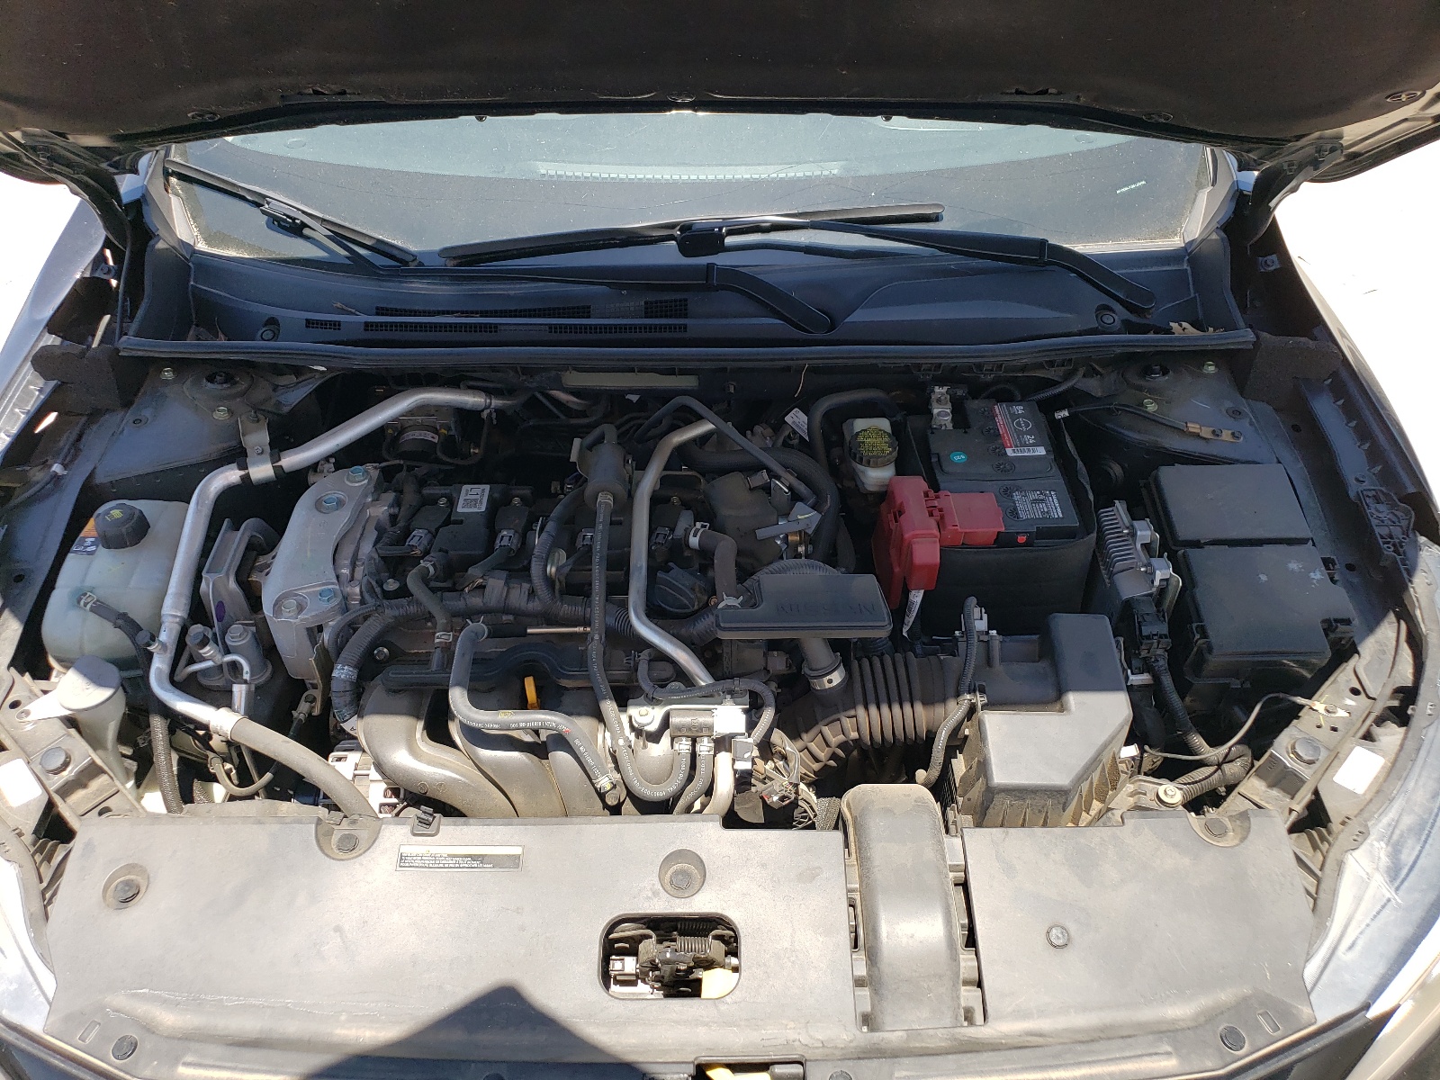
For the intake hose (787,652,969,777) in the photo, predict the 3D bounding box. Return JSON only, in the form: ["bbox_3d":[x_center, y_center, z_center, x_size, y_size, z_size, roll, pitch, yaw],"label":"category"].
[{"bbox_3d":[0.158,0.176,1.110,0.165,0.110,0.120,-1,42,-2],"label":"intake hose"}]

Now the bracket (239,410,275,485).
[{"bbox_3d":[-0.568,-0.114,1.330,0.035,0.045,0.105,-13,45,-14],"label":"bracket"}]

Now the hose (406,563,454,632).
[{"bbox_3d":[-0.325,0.063,1.208,0.050,0.045,0.075,0,43,-1],"label":"hose"}]

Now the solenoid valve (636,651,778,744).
[{"bbox_3d":[-0.013,0.153,1.075,0.130,0.060,0.095,-1,42,-2],"label":"solenoid valve"}]

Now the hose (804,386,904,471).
[{"bbox_3d":[0.165,-0.134,1.325,0.110,0.085,0.095,-1,42,-2],"label":"hose"}]

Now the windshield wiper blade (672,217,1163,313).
[{"bbox_3d":[0.259,-0.363,1.421,0.620,0.085,0.085,0,43,-1],"label":"windshield wiper blade"}]

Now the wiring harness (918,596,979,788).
[{"bbox_3d":[0.244,0.158,1.152,0.050,0.055,0.225,13,45,11],"label":"wiring harness"}]

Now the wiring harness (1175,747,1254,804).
[{"bbox_3d":[0.474,0.228,1.040,0.070,0.040,0.045,-1,42,-2],"label":"wiring harness"}]

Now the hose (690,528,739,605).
[{"bbox_3d":[-0.007,0.028,1.208,0.058,0.045,0.095,0,43,-1],"label":"hose"}]

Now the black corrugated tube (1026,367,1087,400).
[{"bbox_3d":[0.465,-0.215,1.492,0.090,0.050,0.030,0,43,-1],"label":"black corrugated tube"}]

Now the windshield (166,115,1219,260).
[{"bbox_3d":[-0.058,-0.728,1.620,1.450,0.130,0.880,-1,70,-2],"label":"windshield"}]

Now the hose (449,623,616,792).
[{"bbox_3d":[-0.194,0.174,1.132,0.155,0.085,0.165,0,43,-1],"label":"hose"}]

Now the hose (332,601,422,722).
[{"bbox_3d":[-0.355,0.123,1.125,0.085,0.085,0.085,-1,42,-2],"label":"hose"}]

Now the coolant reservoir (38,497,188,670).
[{"bbox_3d":[-0.663,0.049,1.190,0.125,0.155,0.155,-1,42,-2],"label":"coolant reservoir"}]

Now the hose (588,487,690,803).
[{"bbox_3d":[-0.080,0.105,1.095,0.100,0.130,0.310,-1,42,-2],"label":"hose"}]

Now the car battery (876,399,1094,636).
[{"bbox_3d":[0.356,-0.031,1.497,0.182,0.195,0.250,0,43,-1],"label":"car battery"}]

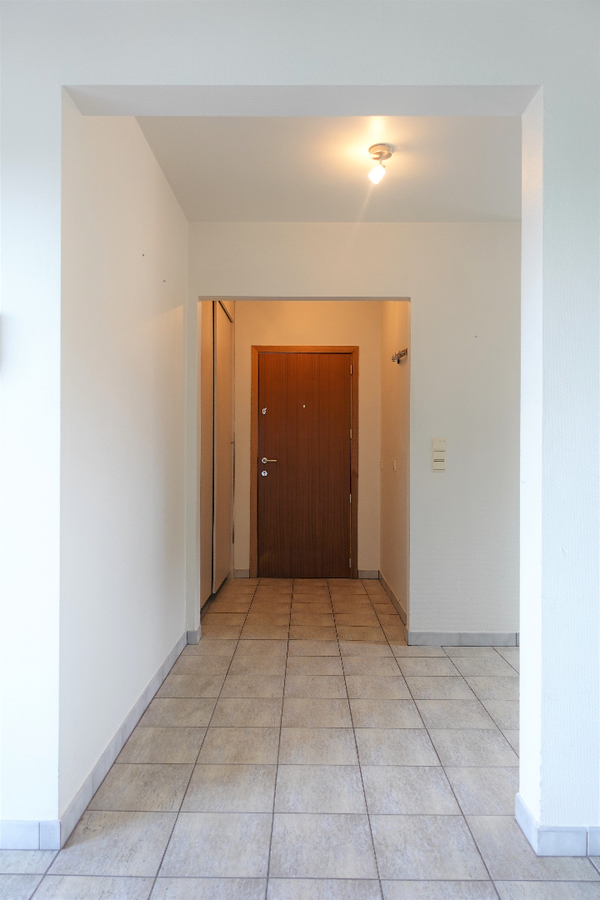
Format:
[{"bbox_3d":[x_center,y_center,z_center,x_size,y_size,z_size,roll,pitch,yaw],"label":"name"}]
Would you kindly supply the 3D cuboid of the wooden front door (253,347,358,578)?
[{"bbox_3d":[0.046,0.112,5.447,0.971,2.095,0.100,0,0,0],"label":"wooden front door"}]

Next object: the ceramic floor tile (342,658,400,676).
[{"bbox_3d":[0.381,1.167,3.226,0.299,0.010,0.294,0,0,0],"label":"ceramic floor tile"}]

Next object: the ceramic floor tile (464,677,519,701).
[{"bbox_3d":[0.982,1.176,2.943,0.300,0.010,0.297,0,0,0],"label":"ceramic floor tile"}]

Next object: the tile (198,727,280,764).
[{"bbox_3d":[-0.232,1.162,2.356,0.299,0.010,0.292,0,0,0],"label":"tile"}]

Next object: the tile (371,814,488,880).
[{"bbox_3d":[0.368,1.166,1.767,0.300,0.010,0.297,0,0,0],"label":"tile"}]

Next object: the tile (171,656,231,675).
[{"bbox_3d":[-0.521,1.156,3.215,0.298,0.010,0.293,0,0,1],"label":"tile"}]

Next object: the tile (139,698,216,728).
[{"bbox_3d":[-0.530,1.165,2.660,0.300,0.010,0.297,0,0,0],"label":"tile"}]

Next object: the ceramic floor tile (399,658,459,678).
[{"bbox_3d":[0.683,1.169,3.224,0.299,0.010,0.294,0,0,0],"label":"ceramic floor tile"}]

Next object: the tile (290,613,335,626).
[{"bbox_3d":[0.087,1.161,4.082,0.298,0.010,0.293,0,0,1],"label":"tile"}]

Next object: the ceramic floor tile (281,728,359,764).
[{"bbox_3d":[0.071,1.167,2.360,0.300,0.010,0.297,0,0,0],"label":"ceramic floor tile"}]

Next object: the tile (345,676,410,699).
[{"bbox_3d":[0.379,1.167,2.934,0.299,0.010,0.294,0,0,0],"label":"tile"}]

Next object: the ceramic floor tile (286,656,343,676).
[{"bbox_3d":[0.078,1.164,3.232,0.299,0.010,0.292,0,0,0],"label":"ceramic floor tile"}]

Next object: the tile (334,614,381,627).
[{"bbox_3d":[0.387,1.166,4.108,0.299,0.010,0.292,0,0,0],"label":"tile"}]

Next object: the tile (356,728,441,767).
[{"bbox_3d":[0.373,1.169,2.358,0.300,0.010,0.297,0,0,0],"label":"tile"}]

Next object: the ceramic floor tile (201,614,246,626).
[{"bbox_3d":[-0.518,1.172,4.138,0.300,0.010,0.297,0,0,0],"label":"ceramic floor tile"}]

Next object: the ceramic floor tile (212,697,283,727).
[{"bbox_3d":[-0.229,1.162,2.648,0.299,0.010,0.292,0,0,0],"label":"ceramic floor tile"}]

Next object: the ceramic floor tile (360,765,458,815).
[{"bbox_3d":[0.371,1.165,2.057,0.299,0.010,0.294,0,0,0],"label":"ceramic floor tile"}]

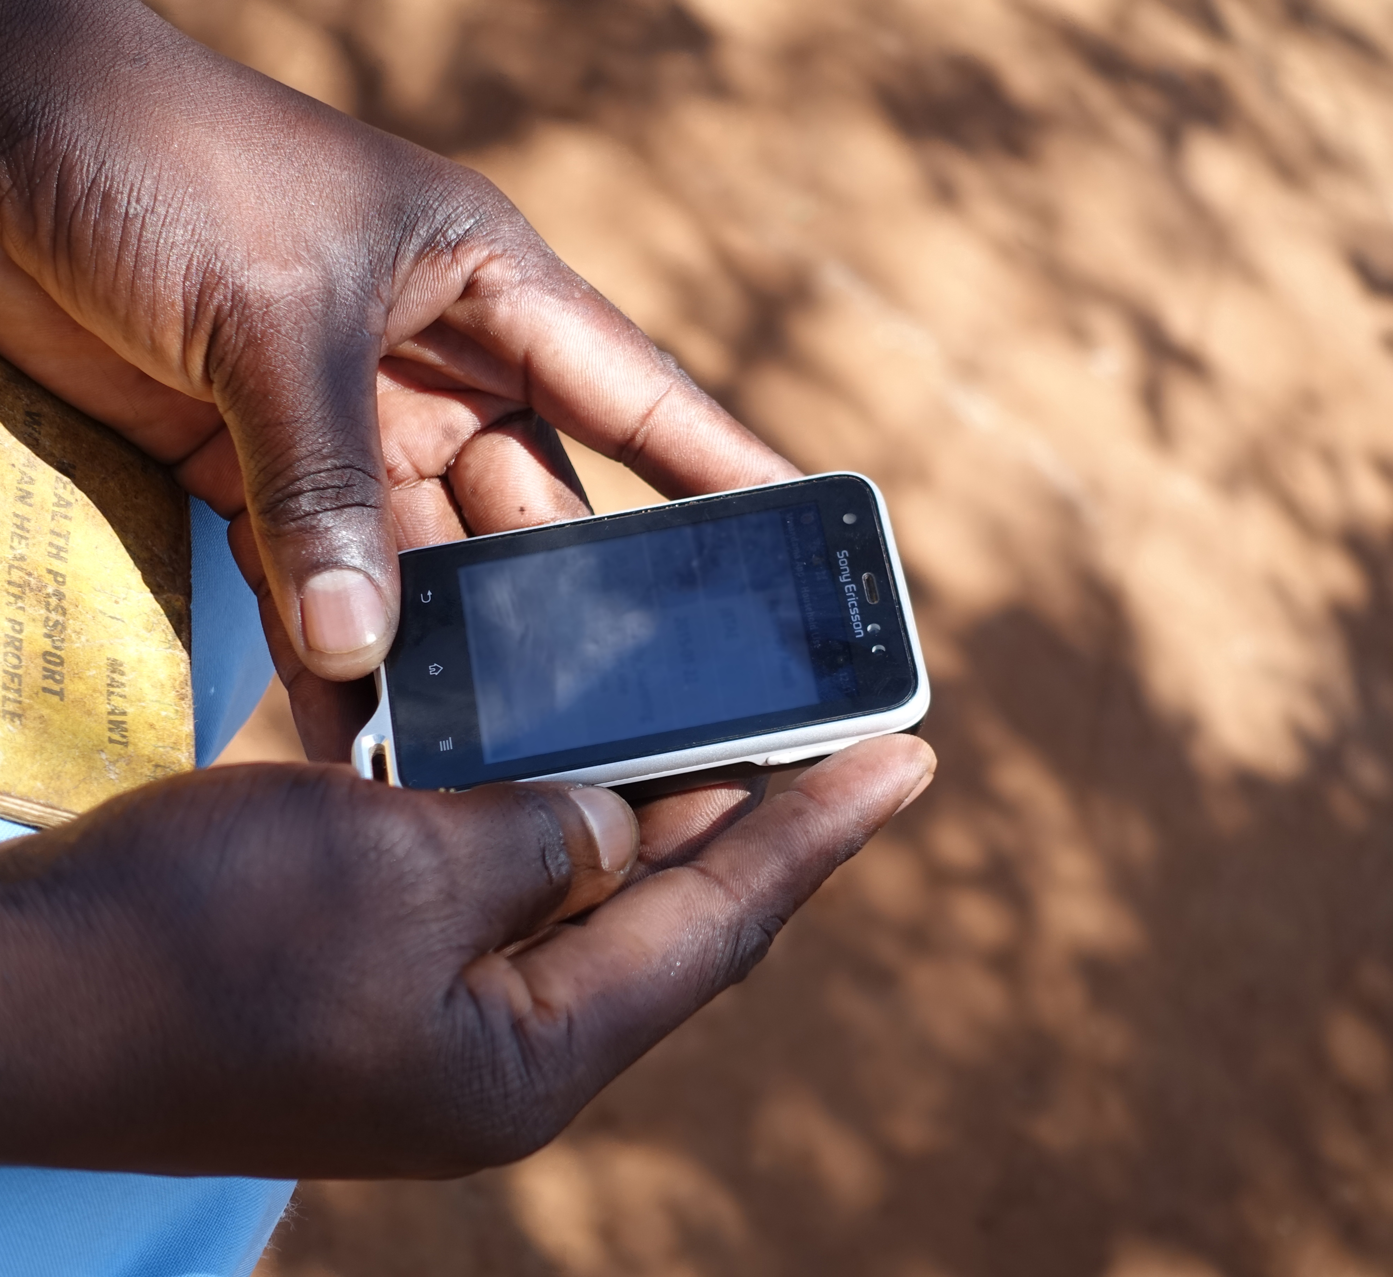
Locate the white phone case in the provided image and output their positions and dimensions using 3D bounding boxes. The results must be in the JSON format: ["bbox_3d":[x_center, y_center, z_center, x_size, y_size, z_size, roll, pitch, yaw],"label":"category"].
[{"bbox_3d":[-0.011,0.003,0.634,0.095,0.017,0.054,-10,52,0],"label":"white phone case"}]

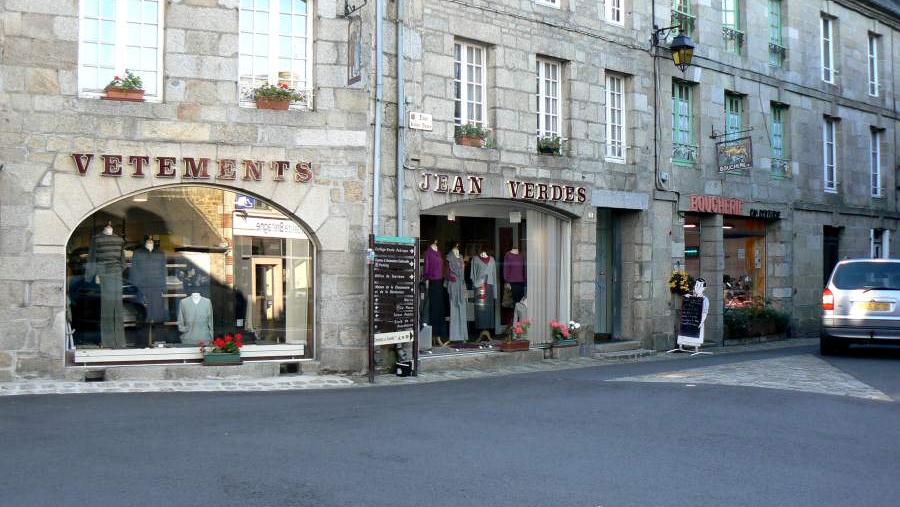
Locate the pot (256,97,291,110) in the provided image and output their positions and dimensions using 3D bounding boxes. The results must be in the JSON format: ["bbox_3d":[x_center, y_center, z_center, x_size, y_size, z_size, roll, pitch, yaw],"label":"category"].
[{"bbox_3d":[-2.517,-2.132,14.462,0.460,0.170,0.200,0,-1,-20],"label":"pot"}]

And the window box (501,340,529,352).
[{"bbox_3d":[1.027,1.466,15.893,0.500,0.165,0.180,1,-1,-43],"label":"window box"}]

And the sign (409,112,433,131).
[{"bbox_3d":[-0.416,-1.926,14.792,0.450,0.250,0.030,1,-1,-43],"label":"sign"}]

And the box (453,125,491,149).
[{"bbox_3d":[0.351,-1.784,15.463,0.560,0.340,0.250,1,-1,-43],"label":"box"}]

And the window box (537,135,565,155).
[{"bbox_3d":[1.664,-1.788,16.710,0.450,0.310,0.230,1,-1,-43],"label":"window box"}]

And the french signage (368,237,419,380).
[{"bbox_3d":[-0.784,0.760,14.297,0.090,1.990,0.970,-1,-1,40],"label":"french signage"}]

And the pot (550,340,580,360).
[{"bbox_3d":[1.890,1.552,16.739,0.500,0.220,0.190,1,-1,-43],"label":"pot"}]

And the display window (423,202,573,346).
[{"bbox_3d":[0.717,0.349,16.015,3.450,2.410,0.300,1,-1,-43],"label":"display window"}]

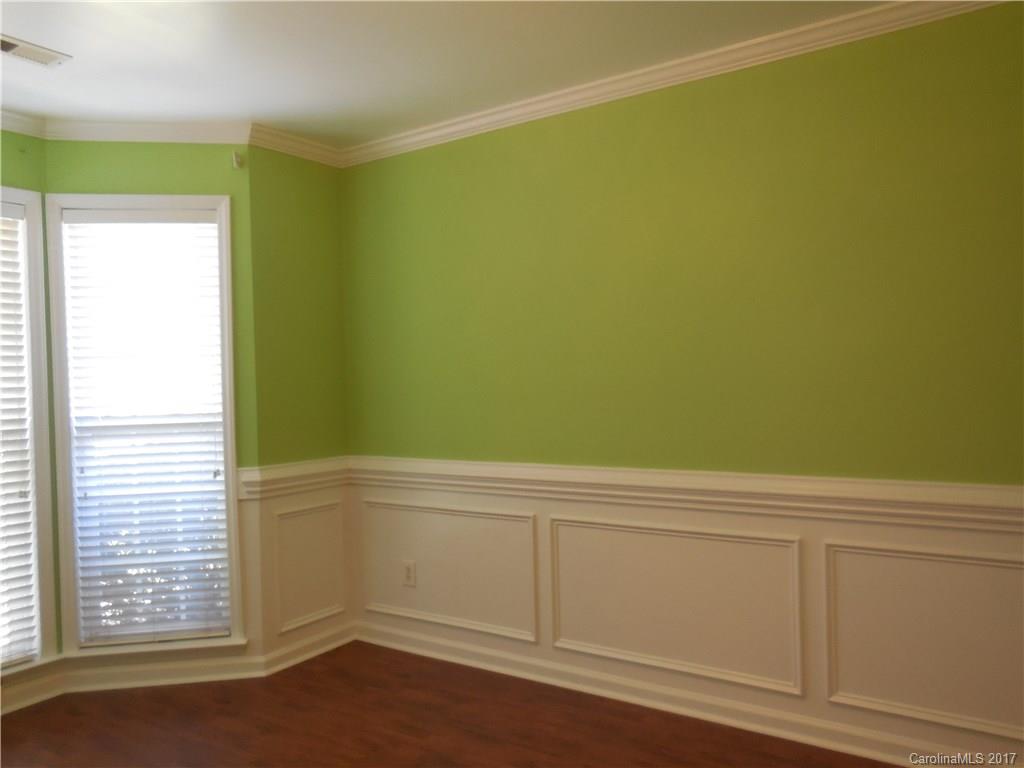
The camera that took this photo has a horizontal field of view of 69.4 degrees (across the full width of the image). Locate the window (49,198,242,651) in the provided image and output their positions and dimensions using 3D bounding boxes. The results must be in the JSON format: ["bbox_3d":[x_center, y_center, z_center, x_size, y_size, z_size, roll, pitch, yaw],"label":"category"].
[{"bbox_3d":[-1.575,0.163,3.213,0.737,1.945,0.100,-2,0,-8],"label":"window"}]

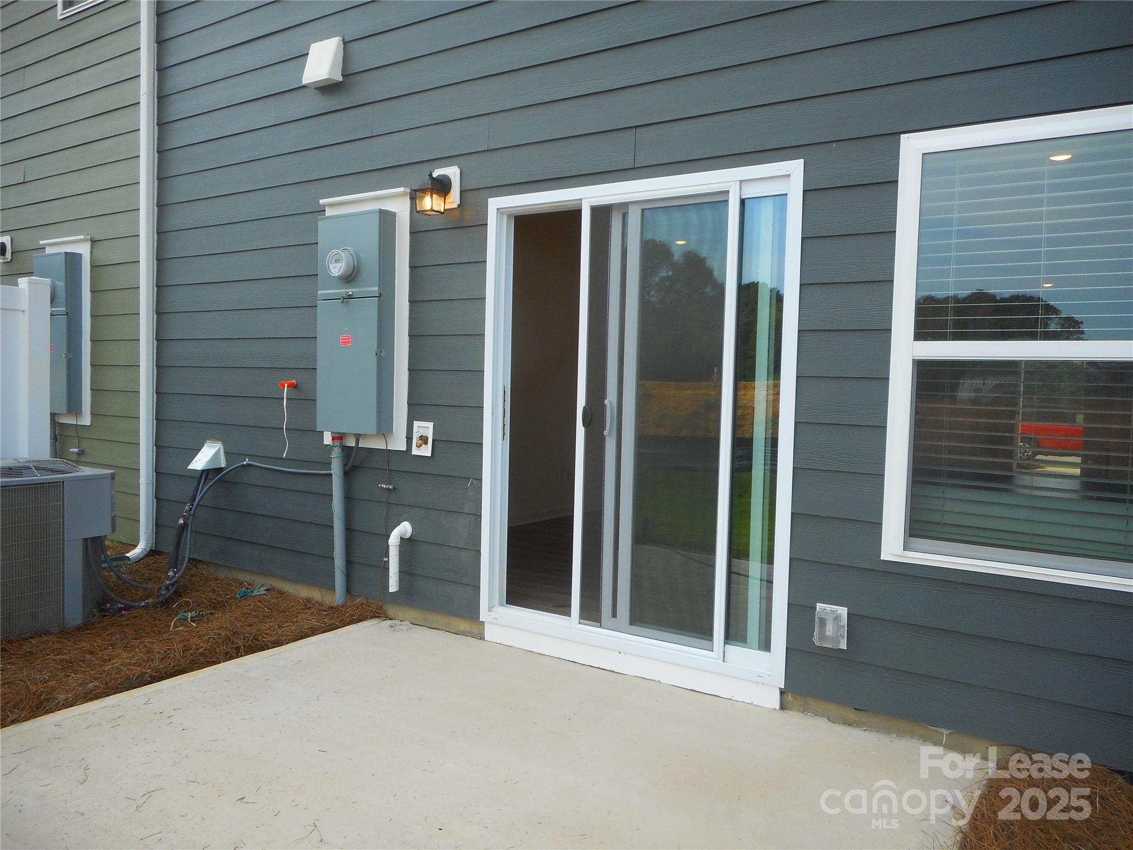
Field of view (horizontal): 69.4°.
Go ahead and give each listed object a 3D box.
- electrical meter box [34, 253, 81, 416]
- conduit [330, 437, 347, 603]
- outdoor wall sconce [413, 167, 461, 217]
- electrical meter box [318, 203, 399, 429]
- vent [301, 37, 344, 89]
[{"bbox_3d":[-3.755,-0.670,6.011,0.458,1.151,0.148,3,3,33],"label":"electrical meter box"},{"bbox_3d":[-1.234,0.504,4.445,0.061,0.945,0.061,1,4,33],"label":"conduit"},{"bbox_3d":[-0.651,-1.147,4.012,0.180,0.257,0.187,3,3,33],"label":"outdoor wall sconce"},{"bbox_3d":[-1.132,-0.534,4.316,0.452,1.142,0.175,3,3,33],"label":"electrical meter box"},{"bbox_3d":[-1.336,-1.993,4.482,0.227,0.242,0.105,3,3,33],"label":"vent"}]

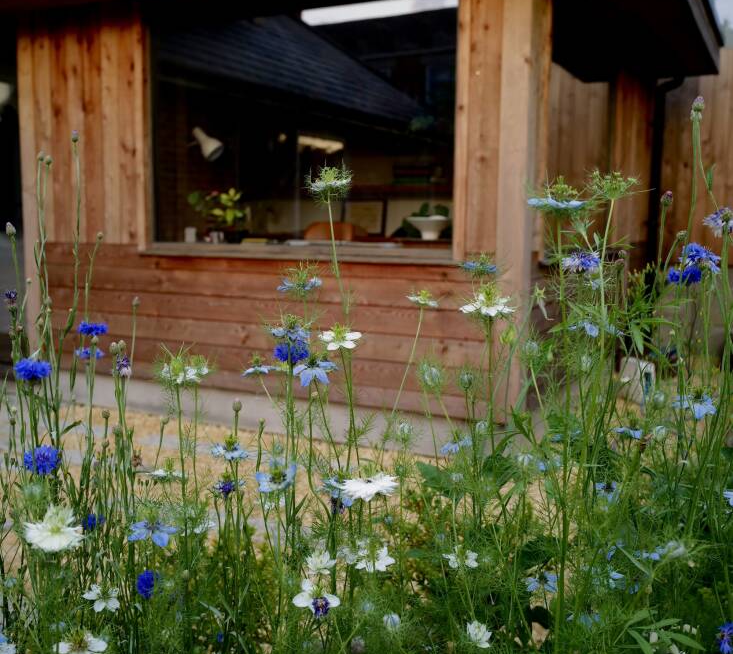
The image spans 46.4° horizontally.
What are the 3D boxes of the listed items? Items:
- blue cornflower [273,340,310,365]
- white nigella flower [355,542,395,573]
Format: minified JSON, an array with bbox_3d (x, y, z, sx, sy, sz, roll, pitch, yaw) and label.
[{"bbox_3d":[-0.081,0.027,0.920,0.038,0.023,0.038,0,19,-5],"label":"blue cornflower"},{"bbox_3d":[0.008,0.235,0.870,0.041,0.024,0.041,6,19,0],"label":"white nigella flower"}]

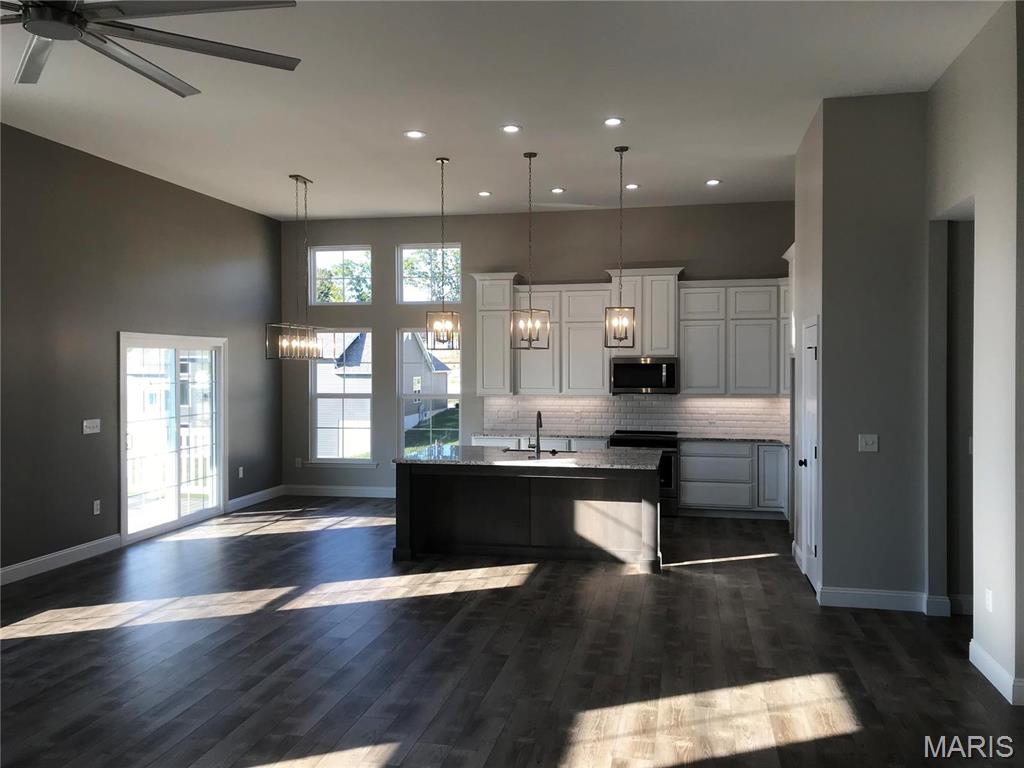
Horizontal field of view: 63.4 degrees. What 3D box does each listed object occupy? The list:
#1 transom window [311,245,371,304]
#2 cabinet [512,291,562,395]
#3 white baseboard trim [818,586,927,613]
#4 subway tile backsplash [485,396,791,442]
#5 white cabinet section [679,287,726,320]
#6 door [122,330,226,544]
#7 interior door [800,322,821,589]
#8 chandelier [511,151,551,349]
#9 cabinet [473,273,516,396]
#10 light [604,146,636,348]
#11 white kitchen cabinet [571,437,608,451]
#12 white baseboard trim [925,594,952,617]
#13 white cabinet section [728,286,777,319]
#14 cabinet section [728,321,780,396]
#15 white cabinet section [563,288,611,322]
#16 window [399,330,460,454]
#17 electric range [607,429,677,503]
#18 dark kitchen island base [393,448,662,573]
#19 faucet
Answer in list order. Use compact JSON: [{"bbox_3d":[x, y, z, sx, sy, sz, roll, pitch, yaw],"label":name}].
[{"bbox_3d":[-2.259,-1.424,10.953,0.876,0.772,0.099,0,1,12],"label":"transom window"},{"bbox_3d":[0.364,-0.521,10.189,0.549,1.307,0.327,0,1,12],"label":"cabinet"},{"bbox_3d":[2.527,1.518,5.848,0.683,0.134,0.018,0,1,12],"label":"white baseboard trim"},{"bbox_3d":[1.490,0.377,10.125,3.812,0.470,0.015,0,1,12],"label":"subway tile backsplash"},{"bbox_3d":[2.275,-0.945,9.884,0.549,0.392,0.340,0,1,12],"label":"white cabinet section"},{"bbox_3d":[-3.602,0.516,8.907,0.120,2.070,1.880,0,1,12],"label":"door"},{"bbox_3d":[2.353,0.548,6.448,0.045,2.027,0.653,0,1,12],"label":"interior door"},{"bbox_3d":[0.166,-1.203,7.474,0.253,1.751,0.253,-1,2,-44],"label":"chandelier"},{"bbox_3d":[-0.165,-0.608,10.338,0.540,1.500,0.370,0,1,12],"label":"cabinet"},{"bbox_3d":[0.963,-1.198,7.298,0.255,1.756,0.255,0,1,7],"label":"light"},{"bbox_3d":[0.953,1.070,9.947,0.455,0.875,0.614,0,1,12],"label":"white kitchen cabinet"},{"bbox_3d":[2.949,1.534,5.724,0.147,0.135,0.018,0,1,12],"label":"white baseboard trim"},{"bbox_3d":[2.832,-0.945,9.765,0.558,0.376,0.340,0,1,12],"label":"white cabinet section"},{"bbox_3d":[2.836,-0.319,9.778,0.559,0.873,0.340,0,1,12],"label":"cabinet section"},{"bbox_3d":[0.931,-0.949,10.171,0.576,0.404,0.340,0,1,12],"label":"white cabinet section"},{"bbox_3d":[-1.066,0.163,10.794,0.880,1.780,0.100,0,1,12],"label":"window"},{"bbox_3d":[1.568,1.047,9.780,0.757,0.926,0.663,0,1,12],"label":"electric range"},{"bbox_3d":[0.223,1.105,7.630,2.307,0.896,1.267,0,1,12],"label":"dark kitchen island base"},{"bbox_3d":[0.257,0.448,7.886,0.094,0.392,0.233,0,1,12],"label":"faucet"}]

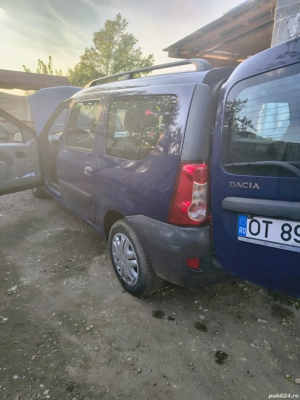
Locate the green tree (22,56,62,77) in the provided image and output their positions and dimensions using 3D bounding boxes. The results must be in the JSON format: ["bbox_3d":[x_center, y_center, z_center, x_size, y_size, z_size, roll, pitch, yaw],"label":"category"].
[{"bbox_3d":[-4.125,-3.568,10.713,1.889,4.040,1.889,-7,16,-19],"label":"green tree"}]

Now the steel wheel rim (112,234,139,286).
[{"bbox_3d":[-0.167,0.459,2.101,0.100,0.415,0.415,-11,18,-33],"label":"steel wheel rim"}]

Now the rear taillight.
[{"bbox_3d":[0.202,-0.036,1.410,0.155,0.335,0.165,-11,18,-33],"label":"rear taillight"}]

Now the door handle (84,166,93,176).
[{"bbox_3d":[-0.536,-0.251,2.314,0.048,0.087,0.125,-11,18,-33],"label":"door handle"}]

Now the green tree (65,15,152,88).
[{"bbox_3d":[-1.914,-5.653,13.364,4.236,6.588,4.236,-3,15,-7],"label":"green tree"}]

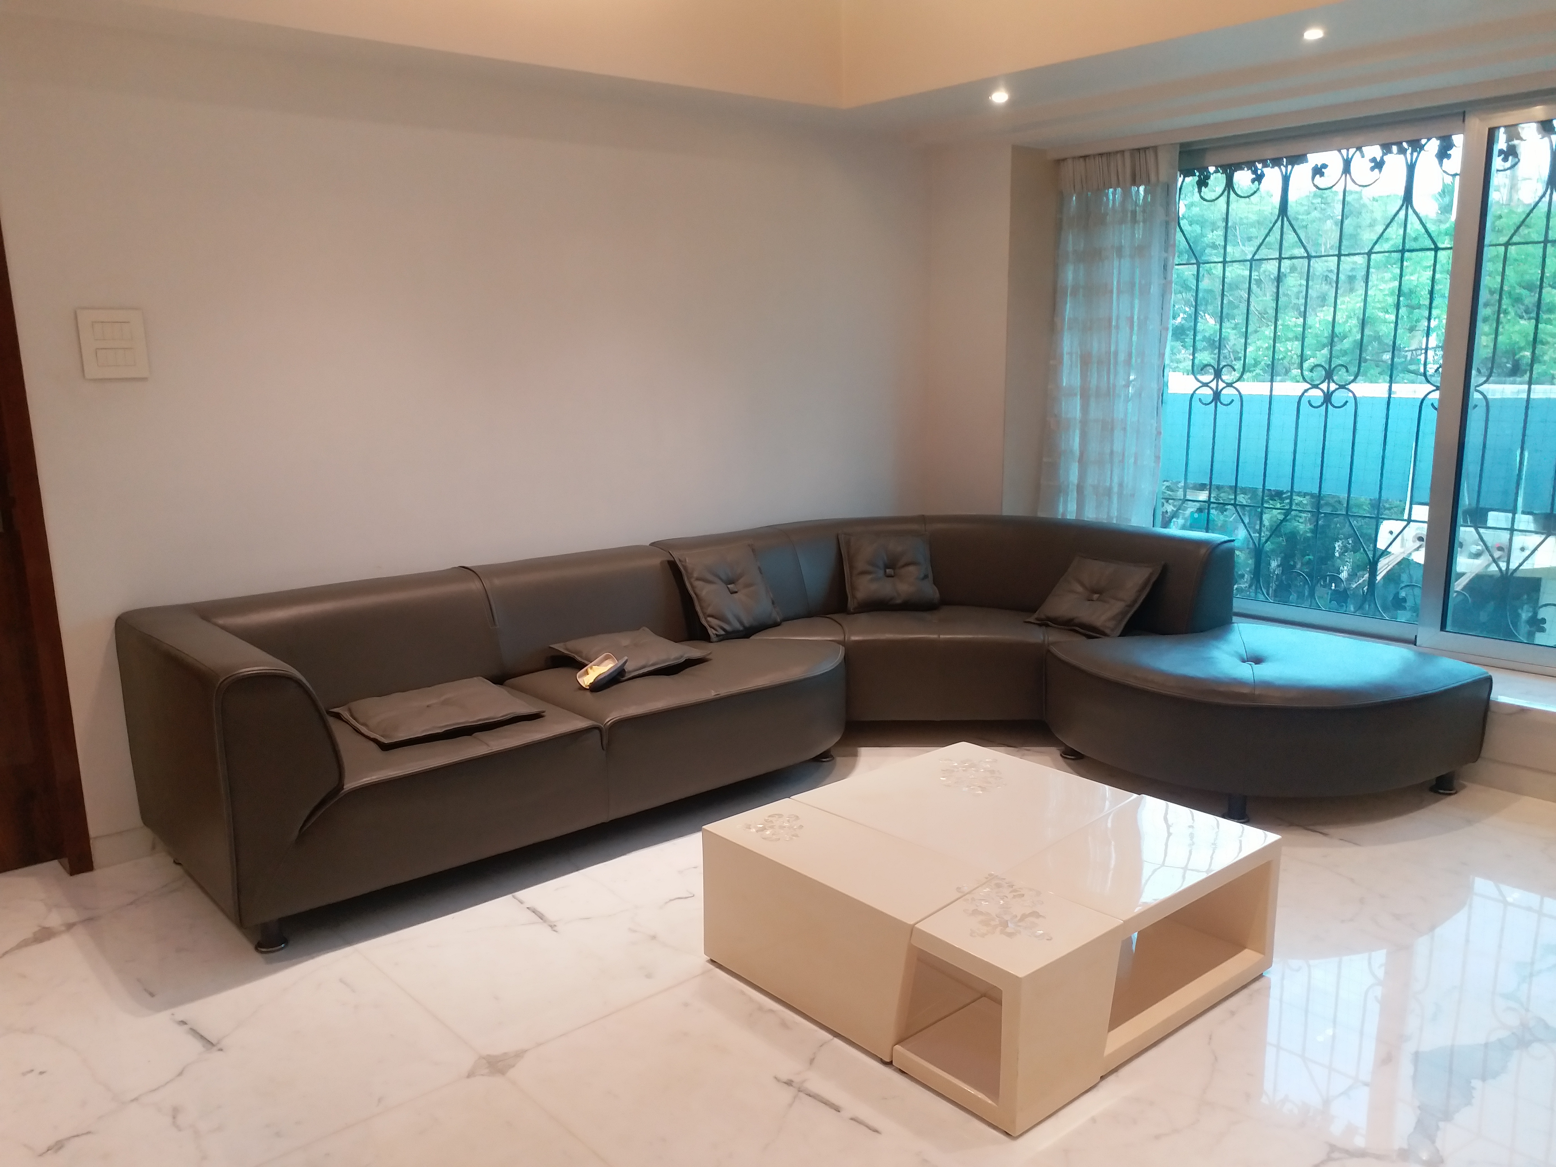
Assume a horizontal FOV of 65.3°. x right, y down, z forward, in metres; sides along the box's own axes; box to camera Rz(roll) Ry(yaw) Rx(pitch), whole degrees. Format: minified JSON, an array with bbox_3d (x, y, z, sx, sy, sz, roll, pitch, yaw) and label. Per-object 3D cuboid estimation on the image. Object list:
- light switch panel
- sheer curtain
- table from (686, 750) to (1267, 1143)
[{"bbox_3d":[-1.854,-0.667,3.392,0.165,0.190,0.015,-10,14,-41],"label":"light switch panel"},{"bbox_3d":[1.414,-0.881,5.326,0.116,1.929,0.595,-10,14,-41],"label":"sheer curtain"},{"bbox_3d":[0.495,0.757,2.901,0.958,0.341,0.958,-10,14,-40],"label":"table"}]

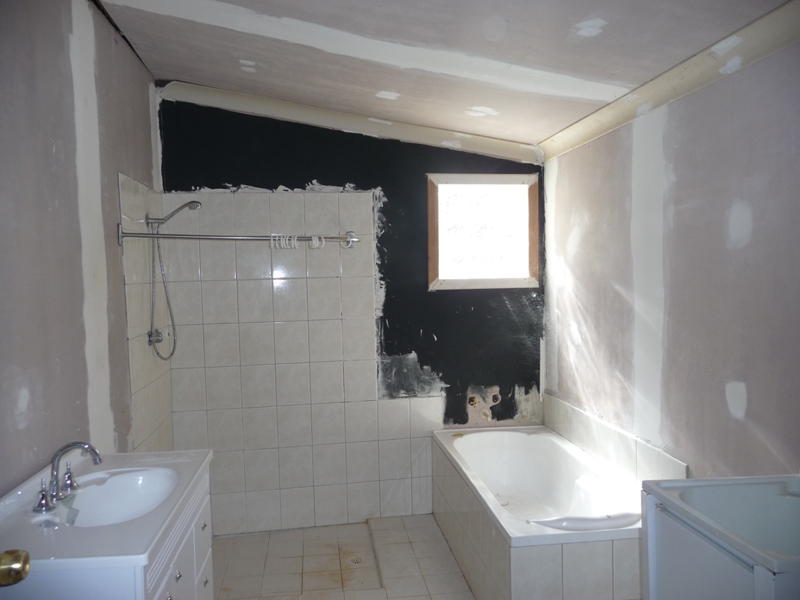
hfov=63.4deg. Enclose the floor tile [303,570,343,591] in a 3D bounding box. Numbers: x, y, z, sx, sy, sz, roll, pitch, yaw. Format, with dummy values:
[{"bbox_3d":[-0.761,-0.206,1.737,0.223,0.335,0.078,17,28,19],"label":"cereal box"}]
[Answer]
[{"bbox_3d":[-0.385,1.407,3.232,0.192,0.010,0.192,-2,3,-8],"label":"floor tile"}]

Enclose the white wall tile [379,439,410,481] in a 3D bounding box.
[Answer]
[{"bbox_3d":[-0.024,0.979,3.951,0.200,0.250,0.010,-2,3,-8],"label":"white wall tile"}]

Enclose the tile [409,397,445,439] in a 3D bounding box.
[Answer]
[{"bbox_3d":[0.164,0.726,3.978,0.200,0.250,0.010,-2,3,-8],"label":"tile"}]

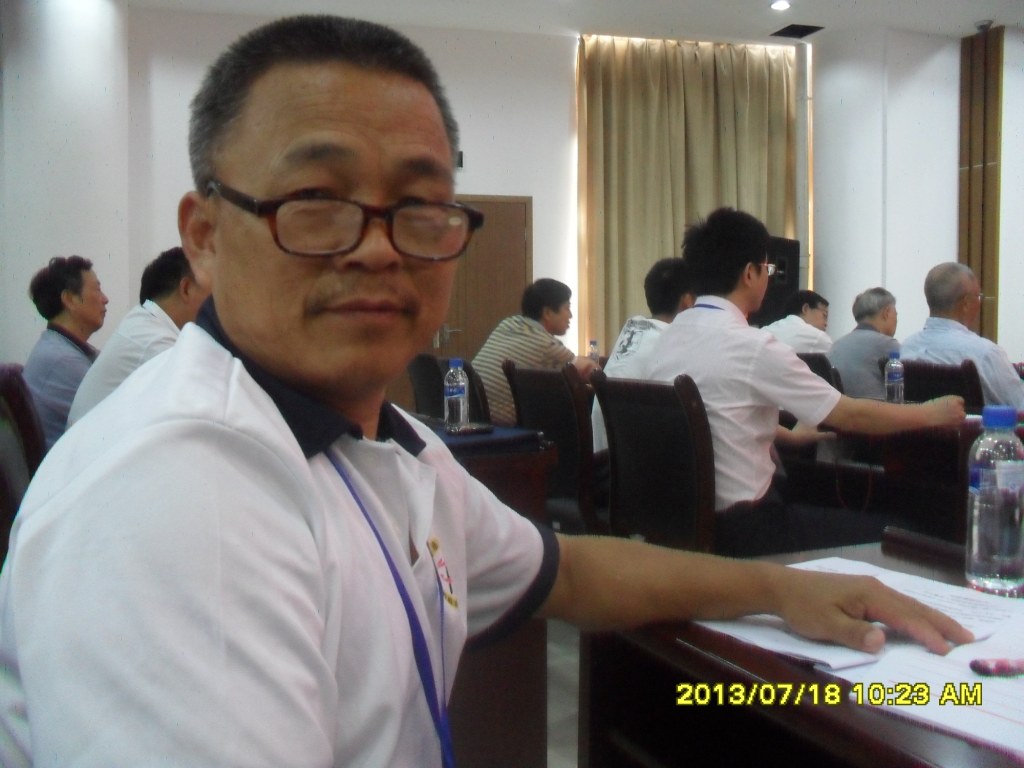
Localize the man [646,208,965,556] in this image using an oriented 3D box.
[{"bbox_3d":[0.704,0.216,2.658,0.820,1.310,0.520,-1,3,-24],"label":"man"}]

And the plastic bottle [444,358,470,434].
[{"bbox_3d":[-0.137,0.027,2.575,0.061,0.183,0.061,0,3,0],"label":"plastic bottle"}]

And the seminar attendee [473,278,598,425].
[{"bbox_3d":[0.190,0.182,4.165,0.750,1.220,0.500,-1,3,-12],"label":"seminar attendee"}]

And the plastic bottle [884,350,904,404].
[{"bbox_3d":[1.320,-0.021,3.574,0.062,0.183,0.062,-1,3,-22],"label":"plastic bottle"}]

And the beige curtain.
[{"bbox_3d":[1.537,-1.188,8.910,2.020,3.450,0.140,-1,3,-12],"label":"beige curtain"}]

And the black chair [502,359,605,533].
[{"bbox_3d":[0.318,0.373,3.400,0.580,0.920,0.500,-1,3,-24],"label":"black chair"}]

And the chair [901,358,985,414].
[{"bbox_3d":[1.683,0.351,3.809,0.580,0.920,0.500,-1,3,-24],"label":"chair"}]

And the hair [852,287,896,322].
[{"bbox_3d":[1.571,-0.340,4.488,0.180,0.155,0.155,-1,3,-22],"label":"hair"}]

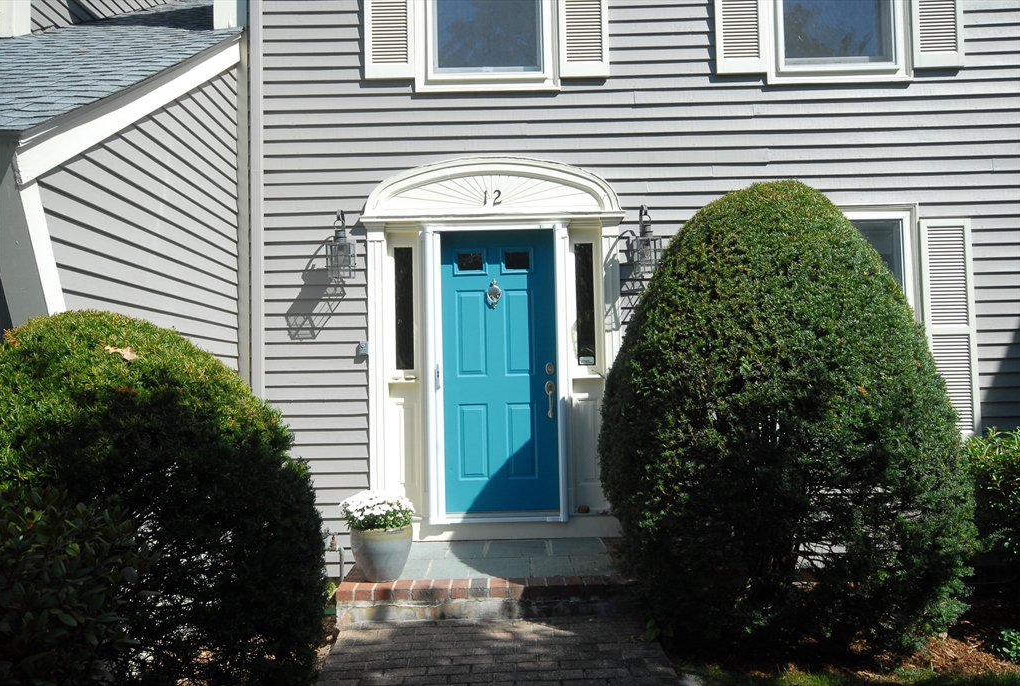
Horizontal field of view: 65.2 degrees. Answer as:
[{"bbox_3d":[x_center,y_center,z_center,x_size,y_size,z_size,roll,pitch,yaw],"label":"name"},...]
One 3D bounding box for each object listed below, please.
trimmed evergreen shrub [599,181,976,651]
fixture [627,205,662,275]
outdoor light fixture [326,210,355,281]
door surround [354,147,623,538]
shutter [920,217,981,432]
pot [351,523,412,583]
[{"bbox_3d":[1.581,0.278,4.615,2.087,2.436,1.961,-1,-3,1],"label":"trimmed evergreen shrub"},{"bbox_3d":[0.959,-0.720,5.553,0.171,0.488,0.220,-1,-3,1],"label":"fixture"},{"bbox_3d":[-1.175,-0.687,5.572,0.171,0.489,0.220,-1,-3,1],"label":"outdoor light fixture"},{"bbox_3d":[-0.103,0.030,5.645,1.871,2.685,0.190,-1,-3,1],"label":"door surround"},{"bbox_3d":[3.085,-0.113,5.597,0.355,1.515,0.035,-1,-3,1],"label":"shutter"},{"bbox_3d":[-0.729,1.199,4.539,0.353,0.268,0.353,-1,-3,0],"label":"pot"}]

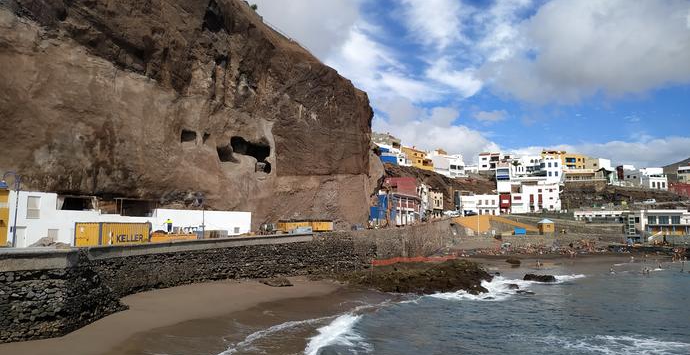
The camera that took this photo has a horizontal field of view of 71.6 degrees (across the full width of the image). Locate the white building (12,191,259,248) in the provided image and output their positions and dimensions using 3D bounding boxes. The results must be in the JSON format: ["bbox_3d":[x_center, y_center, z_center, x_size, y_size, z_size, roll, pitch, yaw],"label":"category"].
[{"bbox_3d":[-28.723,6.376,69.885,7.000,5.705,46.150,-2,-6,19],"label":"white building"}]

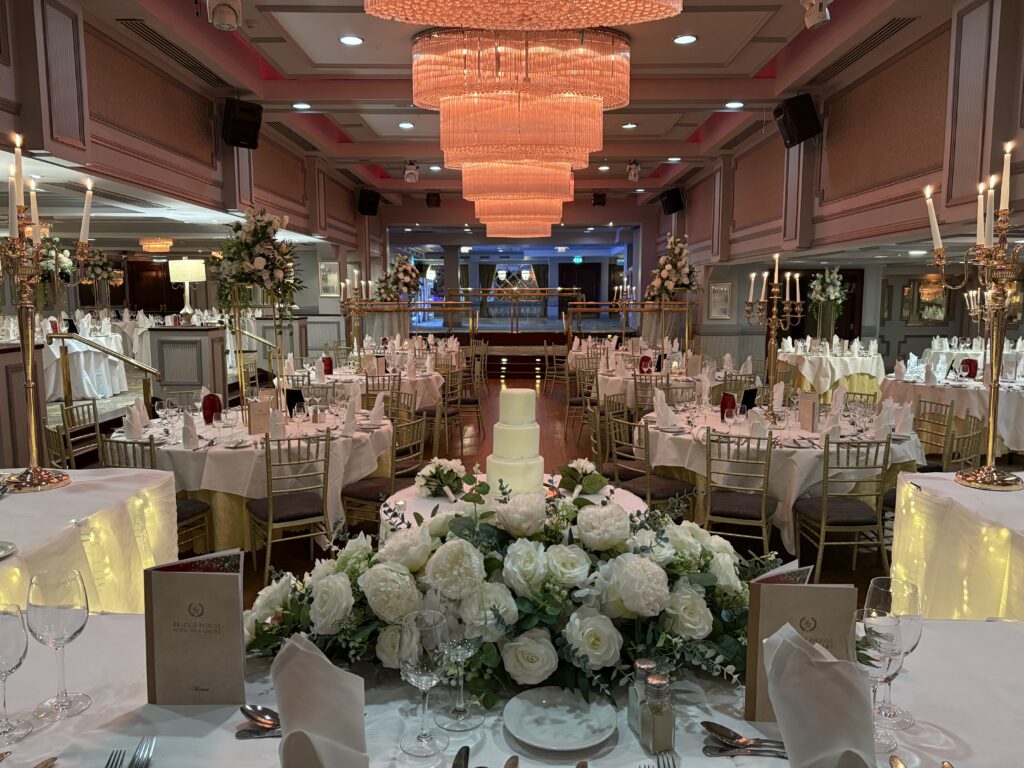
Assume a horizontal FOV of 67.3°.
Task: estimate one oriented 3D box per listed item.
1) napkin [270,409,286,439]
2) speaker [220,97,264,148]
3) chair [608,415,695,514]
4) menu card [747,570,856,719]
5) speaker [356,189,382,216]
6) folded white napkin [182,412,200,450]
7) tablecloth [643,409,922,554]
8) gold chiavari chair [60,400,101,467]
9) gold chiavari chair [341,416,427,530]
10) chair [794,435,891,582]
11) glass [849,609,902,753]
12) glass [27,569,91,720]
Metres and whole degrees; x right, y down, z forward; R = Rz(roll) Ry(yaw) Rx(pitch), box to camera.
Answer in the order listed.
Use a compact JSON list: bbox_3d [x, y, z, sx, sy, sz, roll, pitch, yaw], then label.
[{"bbox_3d":[-1.458,0.264,4.782,0.098,0.215,0.110,-3,7,-25],"label":"napkin"},{"bbox_3d":[-2.857,-2.762,8.138,0.290,0.455,0.310,-4,30,-33],"label":"speaker"},{"bbox_3d":[0.934,0.659,5.174,0.440,0.920,0.400,-4,7,-29],"label":"chair"},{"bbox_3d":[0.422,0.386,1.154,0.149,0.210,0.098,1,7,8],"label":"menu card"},{"bbox_3d":[-2.751,-3.502,14.797,0.300,0.460,0.310,-3,29,-25],"label":"speaker"},{"bbox_3d":[-1.945,0.272,4.652,0.085,0.231,0.100,1,7,5],"label":"folded white napkin"},{"bbox_3d":[1.827,0.603,5.455,1.930,0.660,1.930,0,7,1],"label":"tablecloth"},{"bbox_3d":[-3.038,0.590,5.786,0.440,0.920,0.400,1,7,6],"label":"gold chiavari chair"},{"bbox_3d":[-0.806,0.652,4.974,0.440,0.920,0.400,3,7,26],"label":"gold chiavari chair"},{"bbox_3d":[1.839,0.710,4.345,0.410,0.920,0.440,0,7,-1],"label":"chair"},{"bbox_3d":[0.506,0.411,1.068,0.066,0.182,0.066,0,7,1],"label":"glass"},{"bbox_3d":[-0.693,0.393,1.173,0.085,0.213,0.085,0,6,0],"label":"glass"}]

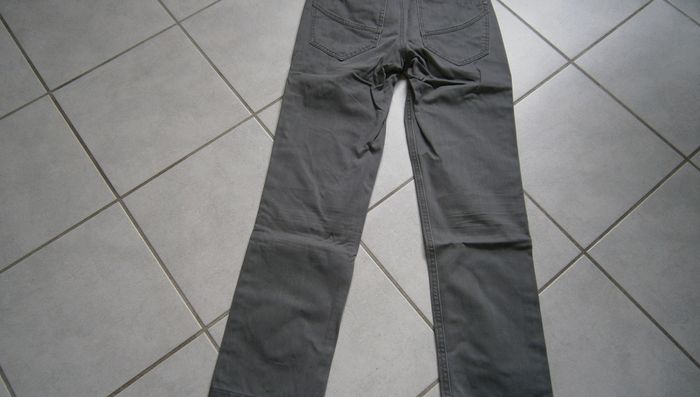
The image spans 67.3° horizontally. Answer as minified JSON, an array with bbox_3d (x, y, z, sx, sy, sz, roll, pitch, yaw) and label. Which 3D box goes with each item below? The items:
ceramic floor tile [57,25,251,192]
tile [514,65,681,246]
[{"bbox_3d":[-0.422,-0.200,1.124,0.310,0.010,0.310,-36,70,-15],"label":"ceramic floor tile"},{"bbox_3d":[0.461,-0.099,1.077,0.310,0.010,0.310,-36,70,-15],"label":"tile"}]

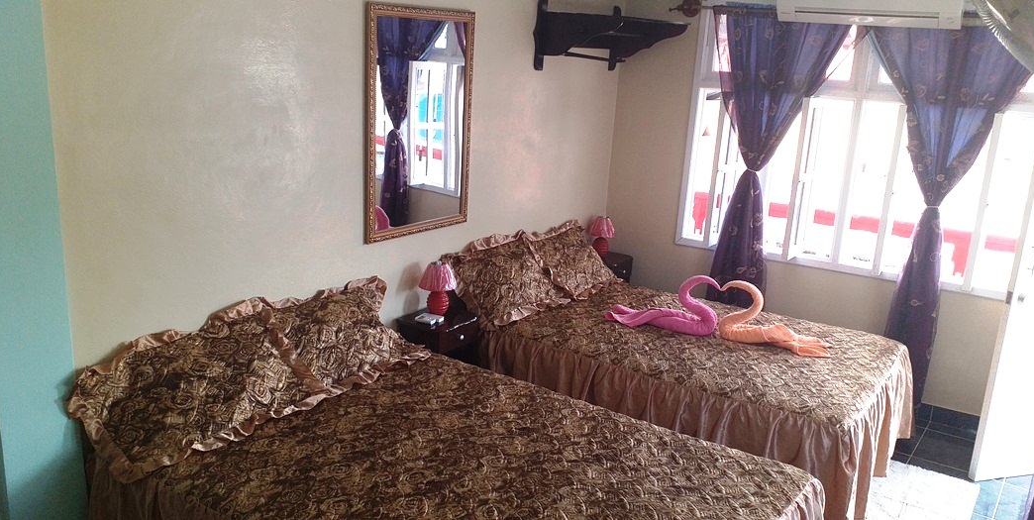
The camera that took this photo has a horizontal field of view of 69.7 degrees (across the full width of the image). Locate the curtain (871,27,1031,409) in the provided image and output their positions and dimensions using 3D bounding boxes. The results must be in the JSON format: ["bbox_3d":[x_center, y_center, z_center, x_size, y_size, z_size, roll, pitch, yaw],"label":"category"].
[{"bbox_3d":[2.126,-0.195,3.861,0.927,2.097,0.130,14,18,35],"label":"curtain"}]

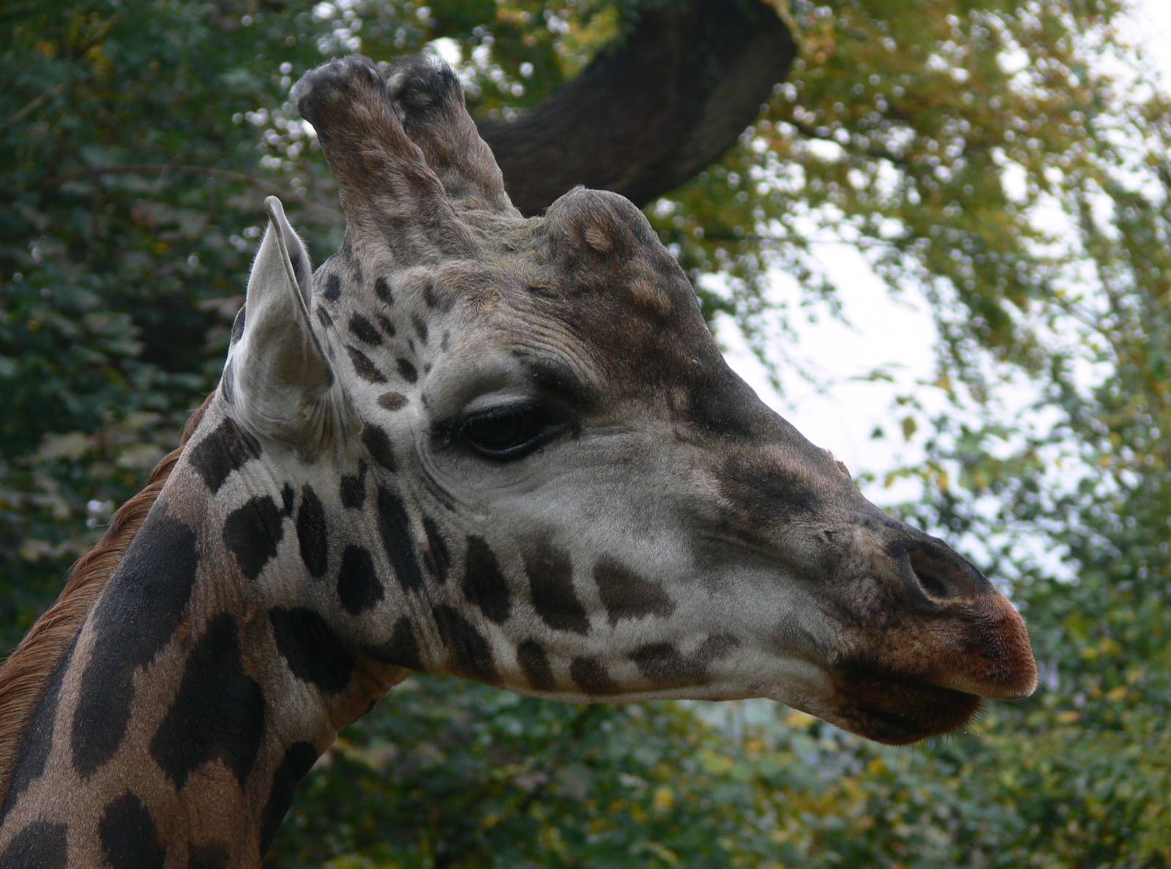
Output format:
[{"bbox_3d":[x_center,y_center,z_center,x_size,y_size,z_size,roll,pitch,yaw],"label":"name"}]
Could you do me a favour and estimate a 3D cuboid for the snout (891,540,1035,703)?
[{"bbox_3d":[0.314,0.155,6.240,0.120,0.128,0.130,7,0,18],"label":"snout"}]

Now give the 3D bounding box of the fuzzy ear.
[{"bbox_3d":[-0.254,-0.094,6.300,0.088,0.210,0.085,-4,-2,6],"label":"fuzzy ear"}]

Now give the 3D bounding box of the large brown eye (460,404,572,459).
[{"bbox_3d":[-0.059,-0.002,6.270,0.093,0.048,0.045,0,-3,9],"label":"large brown eye"}]

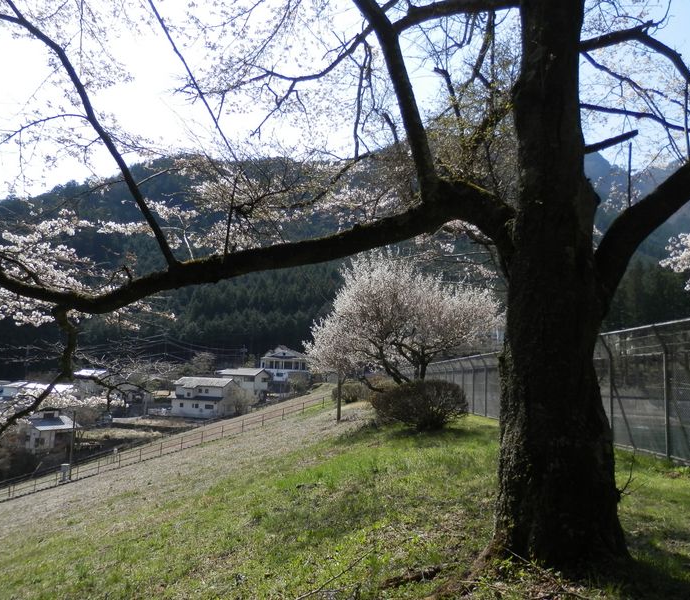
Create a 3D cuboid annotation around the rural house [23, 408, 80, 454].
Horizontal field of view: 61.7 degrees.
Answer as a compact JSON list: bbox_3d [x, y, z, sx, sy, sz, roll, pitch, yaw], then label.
[{"bbox_3d":[-41.542,18.296,82.000,5.500,5.900,6.400,-5,-10,41],"label":"rural house"}]

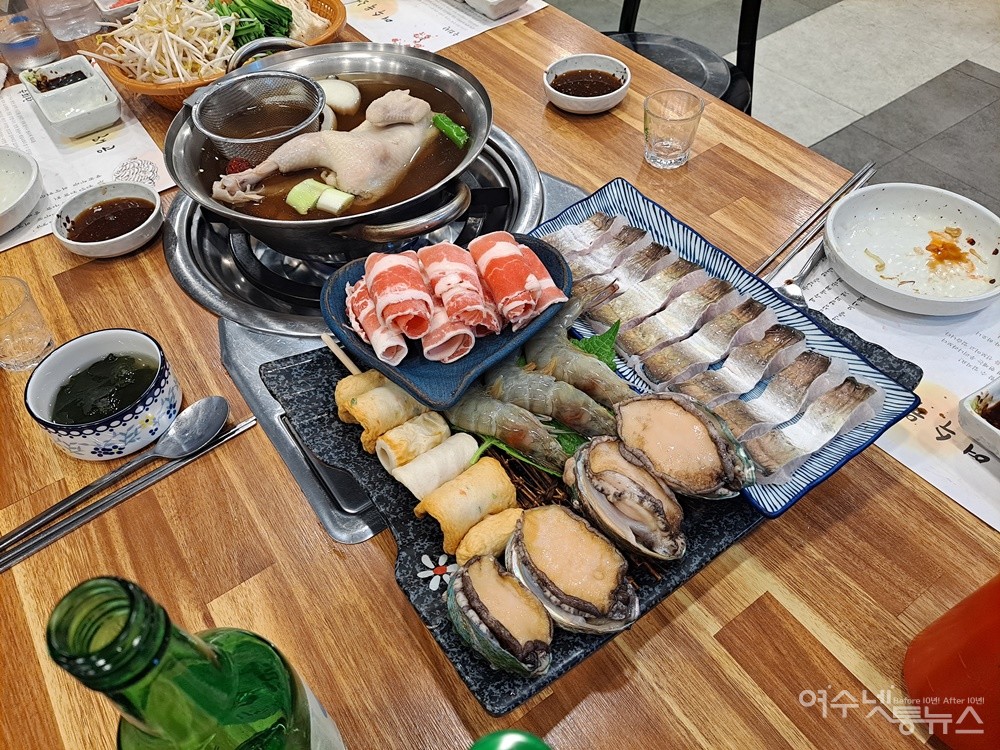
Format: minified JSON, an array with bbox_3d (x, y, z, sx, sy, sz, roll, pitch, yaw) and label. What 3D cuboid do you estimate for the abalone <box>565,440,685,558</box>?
[{"bbox_3d":[0.081,0.079,0.441,0.053,0.030,0.085,-22,52,-35],"label":"abalone"}]

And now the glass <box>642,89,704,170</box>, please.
[{"bbox_3d":[0.175,-0.252,0.719,0.060,0.061,0.060,-1,50,1],"label":"glass"}]

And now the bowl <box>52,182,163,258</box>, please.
[{"bbox_3d":[-0.368,-0.144,0.663,0.097,0.030,0.097,-1,50,1],"label":"bowl"}]

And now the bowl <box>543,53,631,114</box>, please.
[{"bbox_3d":[0.101,-0.329,0.805,0.101,0.031,0.101,-1,50,1],"label":"bowl"}]

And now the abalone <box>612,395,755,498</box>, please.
[{"bbox_3d":[0.123,0.046,0.459,0.088,0.028,0.059,29,62,23],"label":"abalone"}]

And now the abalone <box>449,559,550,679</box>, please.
[{"bbox_3d":[0.000,0.137,0.396,0.047,0.030,0.072,-16,49,-35],"label":"abalone"}]

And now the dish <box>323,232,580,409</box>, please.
[{"bbox_3d":[-0.038,-0.029,0.513,0.188,0.042,0.178,-5,50,-3],"label":"dish"}]

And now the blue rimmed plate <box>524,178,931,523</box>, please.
[{"bbox_3d":[0.139,-0.034,0.539,0.158,0.032,0.305,-28,55,-20],"label":"blue rimmed plate"}]

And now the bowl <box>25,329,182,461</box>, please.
[{"bbox_3d":[-0.289,0.016,0.517,0.094,0.048,0.094,-1,50,1],"label":"bowl"}]

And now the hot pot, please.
[{"bbox_3d":[-0.147,-0.200,0.647,0.290,0.083,0.320,-25,54,-18],"label":"hot pot"}]

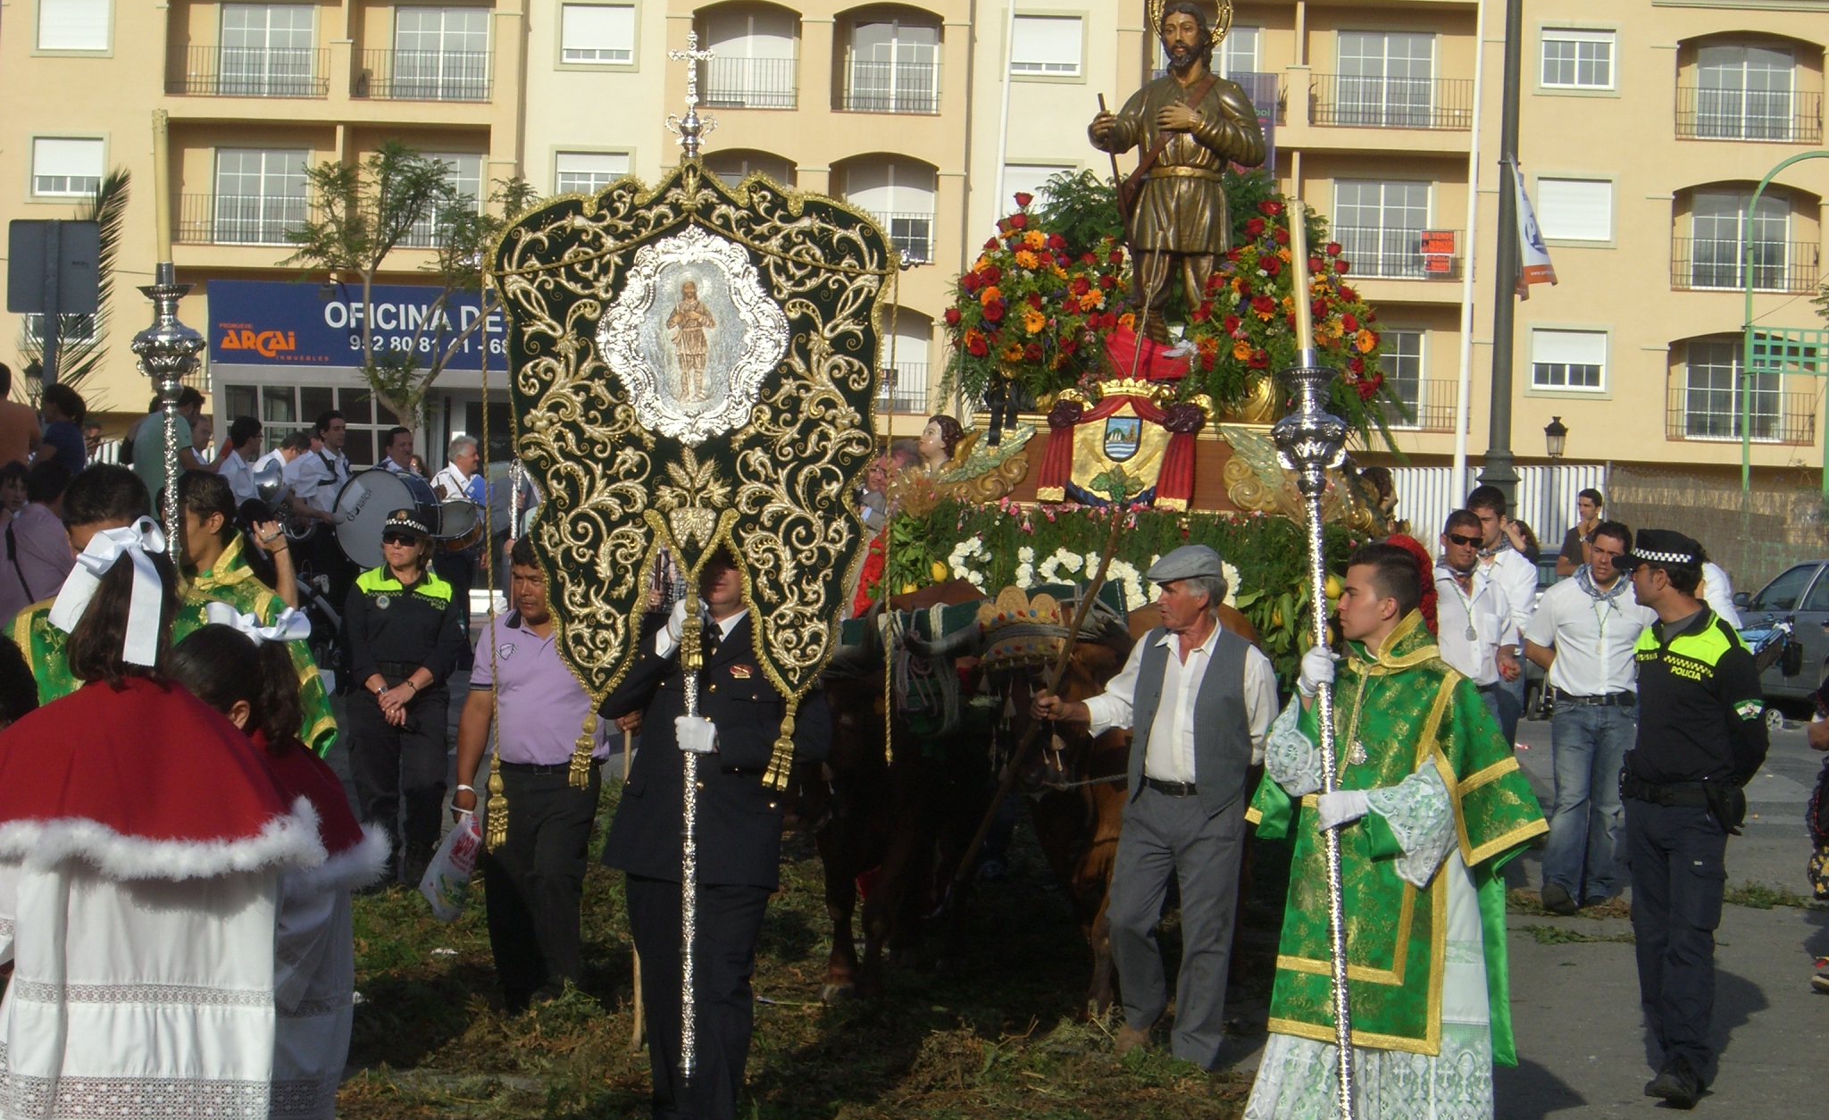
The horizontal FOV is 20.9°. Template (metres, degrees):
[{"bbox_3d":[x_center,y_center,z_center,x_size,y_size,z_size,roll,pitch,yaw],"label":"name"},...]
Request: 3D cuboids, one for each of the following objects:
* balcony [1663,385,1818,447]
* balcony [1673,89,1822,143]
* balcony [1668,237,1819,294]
[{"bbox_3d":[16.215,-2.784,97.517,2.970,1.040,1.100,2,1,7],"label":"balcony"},{"bbox_3d":[16.330,-8.668,97.324,2.900,1.060,0.900,2,0,5],"label":"balcony"},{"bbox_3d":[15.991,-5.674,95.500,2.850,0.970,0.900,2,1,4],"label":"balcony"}]

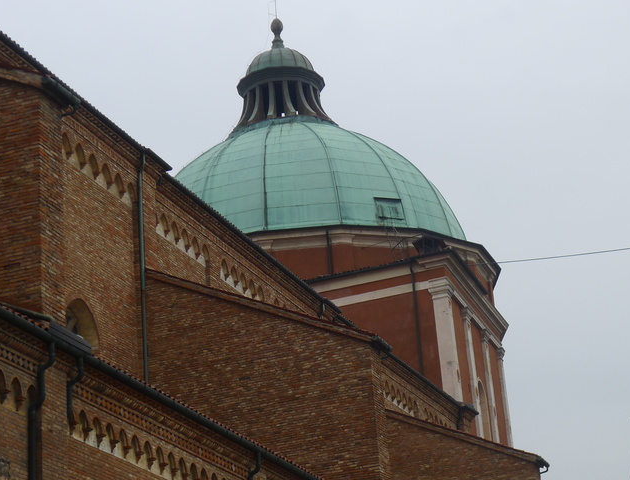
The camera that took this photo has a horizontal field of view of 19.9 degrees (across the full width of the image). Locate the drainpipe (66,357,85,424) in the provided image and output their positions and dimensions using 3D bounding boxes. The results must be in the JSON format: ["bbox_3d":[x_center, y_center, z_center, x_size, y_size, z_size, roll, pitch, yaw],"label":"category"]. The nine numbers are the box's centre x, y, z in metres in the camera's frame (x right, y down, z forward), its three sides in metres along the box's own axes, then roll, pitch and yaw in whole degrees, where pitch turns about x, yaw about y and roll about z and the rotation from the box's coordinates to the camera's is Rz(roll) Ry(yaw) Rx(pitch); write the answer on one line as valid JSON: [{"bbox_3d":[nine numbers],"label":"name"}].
[{"bbox_3d":[-4.206,2.643,31.494,0.300,1.250,0.110,-12,-22,18],"label":"drainpipe"}]

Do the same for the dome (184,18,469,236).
[{"bbox_3d":[-1.468,-4.401,93.410,18.800,15.800,18.800,-12,-22,18],"label":"dome"}]

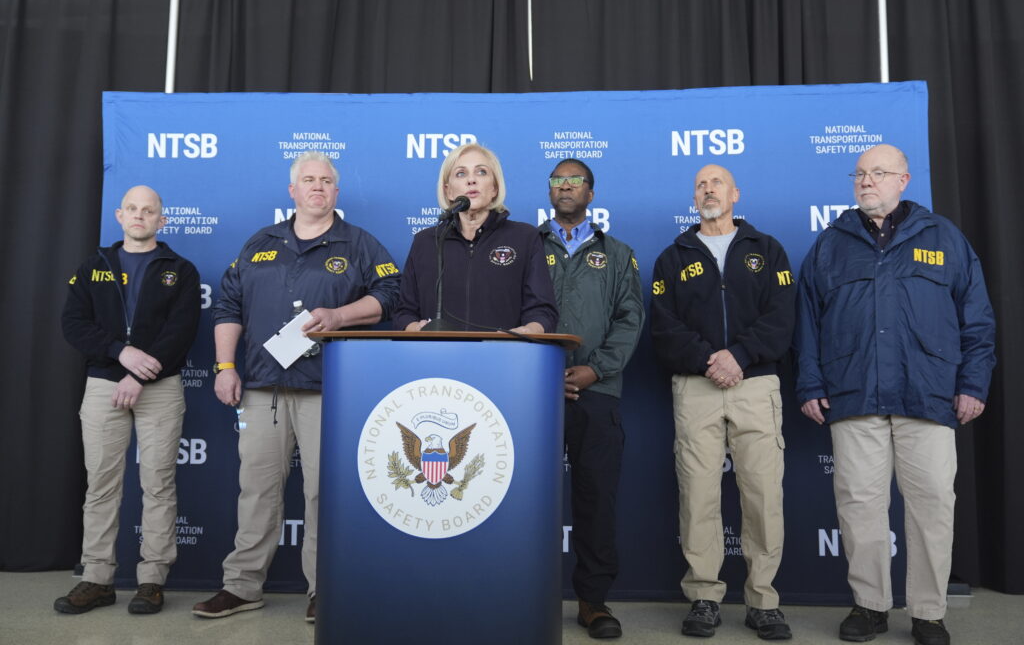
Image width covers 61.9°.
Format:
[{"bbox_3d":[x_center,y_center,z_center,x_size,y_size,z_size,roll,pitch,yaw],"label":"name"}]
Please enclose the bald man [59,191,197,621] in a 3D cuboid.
[{"bbox_3d":[-1.596,0.288,3.547,0.560,1.737,0.400,1,-5,-2],"label":"bald man"}]

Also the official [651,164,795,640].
[{"bbox_3d":[0.818,0.264,3.300,0.540,1.781,0.390,0,-5,10],"label":"official"}]

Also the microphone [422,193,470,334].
[{"bbox_3d":[-0.195,-0.188,2.585,0.140,0.420,0.190,-3,-6,33],"label":"microphone"}]

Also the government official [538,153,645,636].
[{"bbox_3d":[0.226,0.252,3.301,0.560,1.796,0.380,0,-5,7],"label":"government official"}]

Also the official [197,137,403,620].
[{"bbox_3d":[-0.868,0.221,3.473,0.760,1.869,0.500,0,-5,7],"label":"official"}]

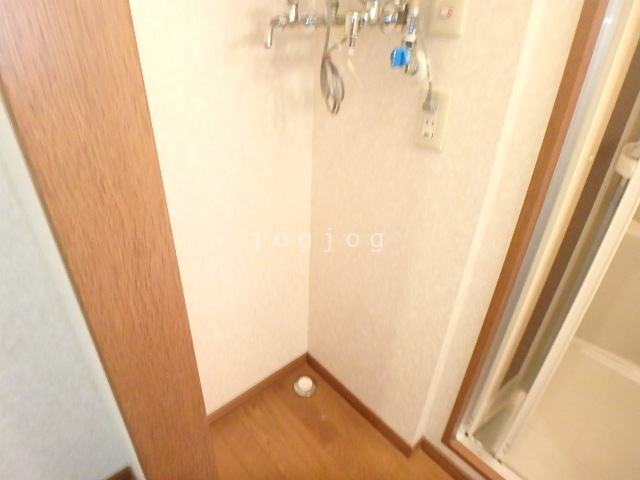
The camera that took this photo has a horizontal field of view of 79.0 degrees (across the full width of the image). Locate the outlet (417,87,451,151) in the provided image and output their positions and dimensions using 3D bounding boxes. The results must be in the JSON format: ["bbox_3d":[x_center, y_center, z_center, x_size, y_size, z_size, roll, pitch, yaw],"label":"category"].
[{"bbox_3d":[0.232,-0.249,0.809,0.014,0.120,0.070,-23,39,-36],"label":"outlet"}]

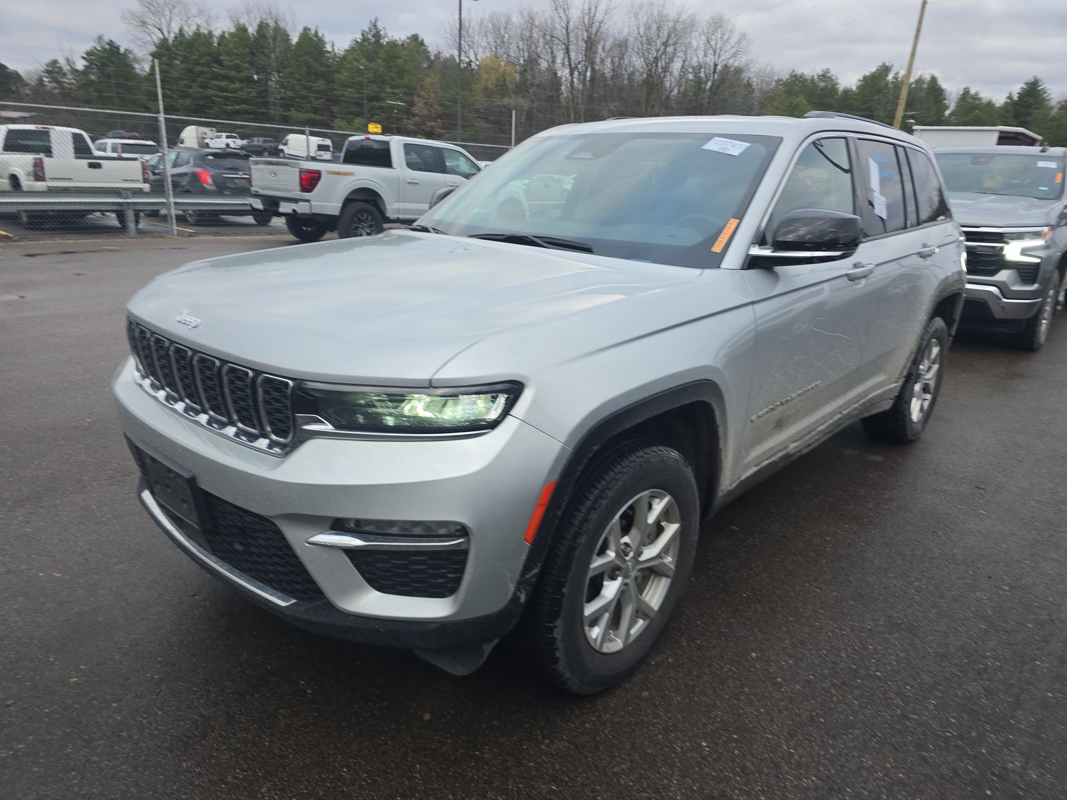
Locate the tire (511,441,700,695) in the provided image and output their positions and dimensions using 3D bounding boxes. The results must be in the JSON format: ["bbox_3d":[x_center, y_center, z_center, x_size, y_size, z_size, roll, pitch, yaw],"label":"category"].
[{"bbox_3d":[0.216,0.467,2.147,0.265,0.760,0.770,17,23,40],"label":"tire"}]

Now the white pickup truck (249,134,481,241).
[{"bbox_3d":[-2.672,-4.316,14.563,2.080,2.020,5.890,17,23,38],"label":"white pickup truck"}]

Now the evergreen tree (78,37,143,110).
[{"bbox_3d":[-37.979,-27.804,64.914,5.215,9.813,5.215,-8,20,-28],"label":"evergreen tree"}]

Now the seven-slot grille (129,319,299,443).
[{"bbox_3d":[-0.923,-0.072,1.937,1.000,0.180,0.100,17,23,40],"label":"seven-slot grille"}]

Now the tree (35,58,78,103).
[{"bbox_3d":[-47.021,-29.497,71.010,3.724,8.696,3.724,-9,21,-31],"label":"tree"}]

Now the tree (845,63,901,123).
[{"bbox_3d":[28.634,-23.196,62.000,4.364,11.474,4.364,9,19,22],"label":"tree"}]

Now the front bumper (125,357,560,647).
[{"bbox_3d":[-0.808,0.233,2.177,1.930,0.590,0.600,17,23,40],"label":"front bumper"}]

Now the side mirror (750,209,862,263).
[{"bbox_3d":[0.921,-0.547,2.394,0.270,0.190,0.200,17,23,40],"label":"side mirror"}]

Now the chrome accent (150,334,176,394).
[{"bbox_3d":[-1.050,-0.100,2.023,0.115,0.165,0.040,17,23,40],"label":"chrome accent"}]

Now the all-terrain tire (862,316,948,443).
[{"bbox_3d":[2.225,-0.142,4.240,0.265,0.760,0.770,17,23,40],"label":"all-terrain tire"}]

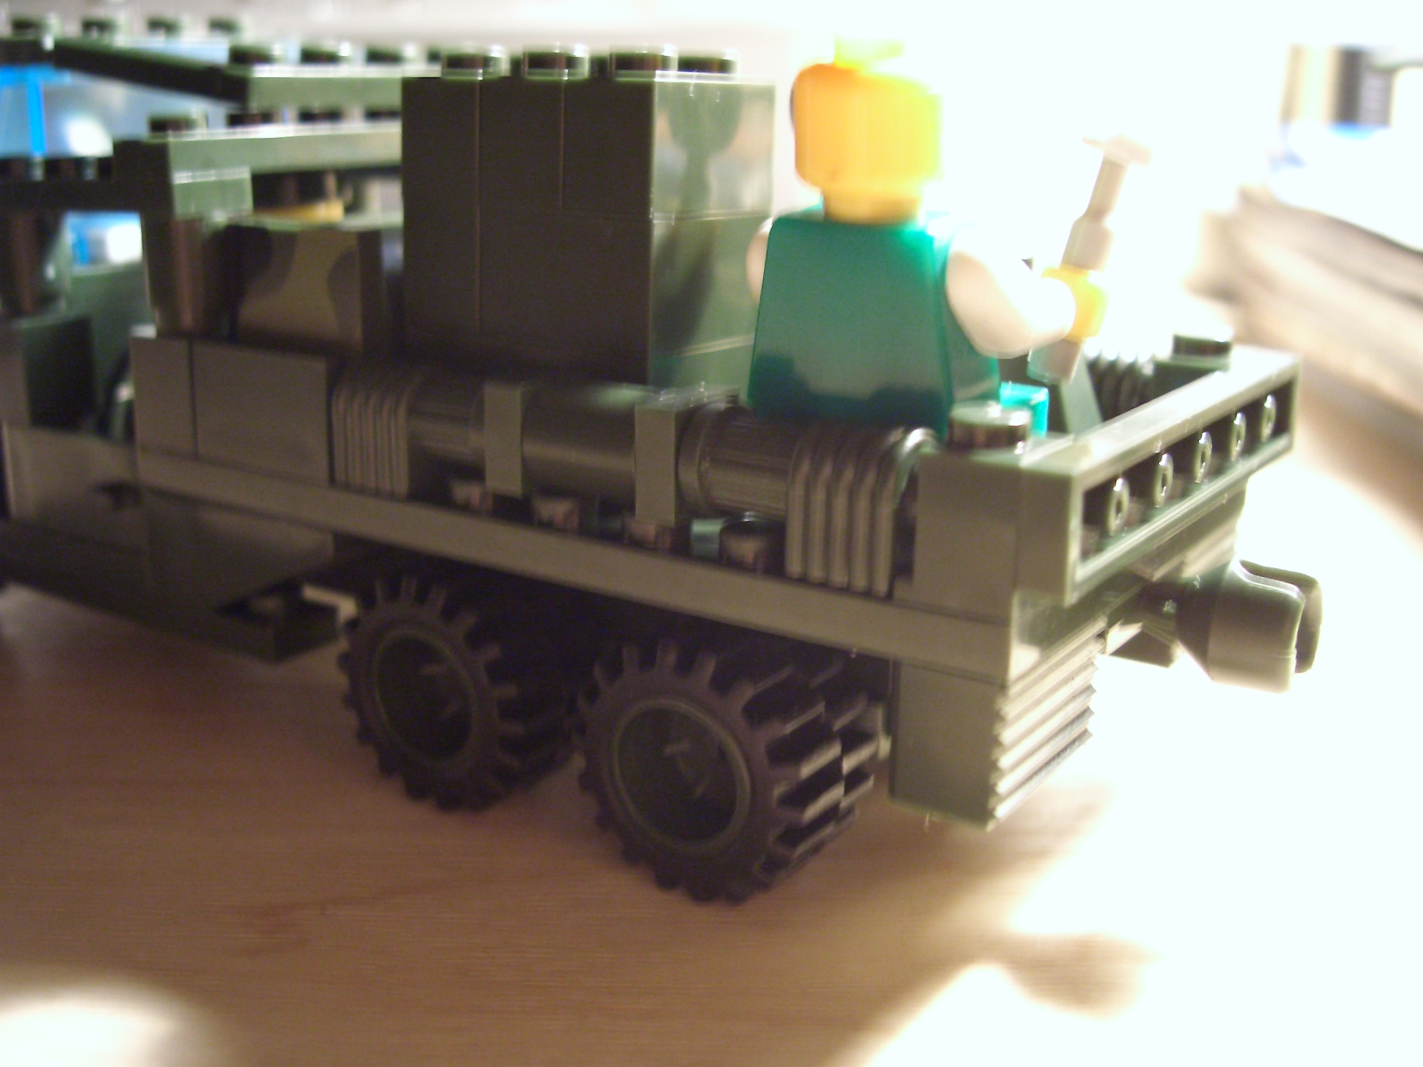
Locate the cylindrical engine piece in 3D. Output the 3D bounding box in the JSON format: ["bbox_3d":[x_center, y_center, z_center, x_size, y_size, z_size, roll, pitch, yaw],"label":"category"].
[{"bbox_3d":[0.003,-0.005,0.104,0.008,0.007,0.007,11,19,32],"label":"cylindrical engine piece"}]

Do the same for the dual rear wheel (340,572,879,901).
[{"bbox_3d":[-0.009,0.013,0.122,0.043,0.019,0.011,11,19,32],"label":"dual rear wheel"}]

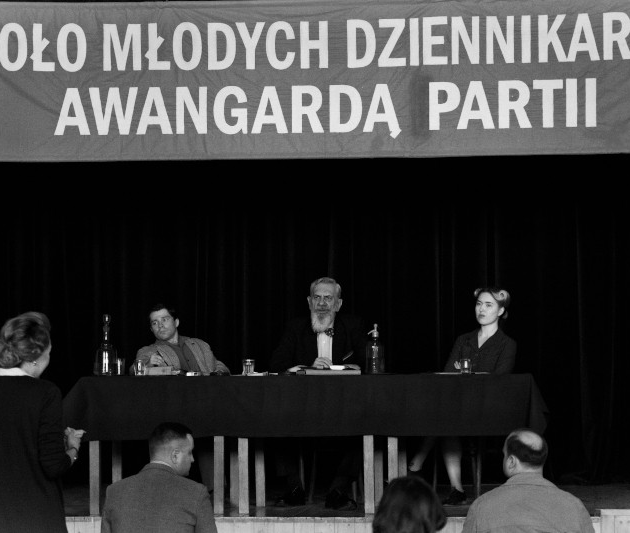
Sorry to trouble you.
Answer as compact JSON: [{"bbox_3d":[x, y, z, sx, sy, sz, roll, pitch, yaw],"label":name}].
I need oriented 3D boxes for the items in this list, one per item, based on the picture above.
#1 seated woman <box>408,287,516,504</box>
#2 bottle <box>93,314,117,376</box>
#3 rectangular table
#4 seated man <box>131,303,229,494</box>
[{"bbox_3d":[0.872,0.748,13.261,0.540,1.250,0.780,-1,-2,22],"label":"seated woman"},{"bbox_3d":[-1.157,0.437,12.643,0.128,0.340,0.128,0,-2,0],"label":"bottle"},{"bbox_3d":[-0.050,0.982,12.771,2.580,0.757,0.840,-1,-2,3],"label":"rectangular table"},{"bbox_3d":[-0.793,0.808,13.514,0.586,1.192,0.889,0,-2,-5],"label":"seated man"}]

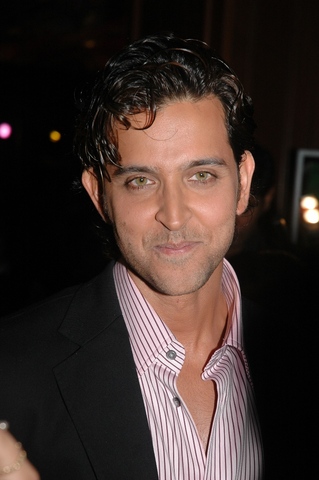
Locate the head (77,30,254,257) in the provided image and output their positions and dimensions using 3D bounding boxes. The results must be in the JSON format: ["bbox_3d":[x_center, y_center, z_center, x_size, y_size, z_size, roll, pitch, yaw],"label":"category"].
[{"bbox_3d":[0.008,-0.085,1.540,0.190,0.265,0.235,-5,5,-2],"label":"head"}]

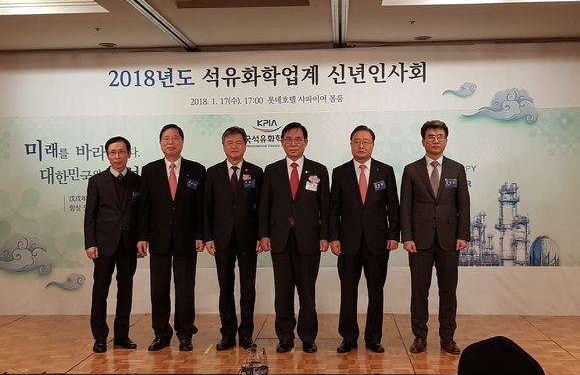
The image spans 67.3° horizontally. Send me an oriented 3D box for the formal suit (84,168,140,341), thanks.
[{"bbox_3d":[-1.382,0.523,3.474,0.488,1.378,0.290,-2,3,-27],"label":"formal suit"}]

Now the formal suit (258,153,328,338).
[{"bbox_3d":[0.039,0.479,3.410,0.523,1.438,0.290,-1,3,0],"label":"formal suit"}]

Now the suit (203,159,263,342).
[{"bbox_3d":[-0.442,0.487,3.473,0.466,1.433,0.290,-1,3,-6],"label":"suit"}]

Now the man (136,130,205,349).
[{"bbox_3d":[-0.935,0.376,3.427,0.526,1.737,0.330,-1,3,-12],"label":"man"}]

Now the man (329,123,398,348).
[{"bbox_3d":[0.582,0.378,3.369,0.521,1.706,0.330,0,3,7],"label":"man"}]

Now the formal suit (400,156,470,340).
[{"bbox_3d":[1.120,0.462,3.361,0.531,1.406,0.290,0,3,14],"label":"formal suit"}]

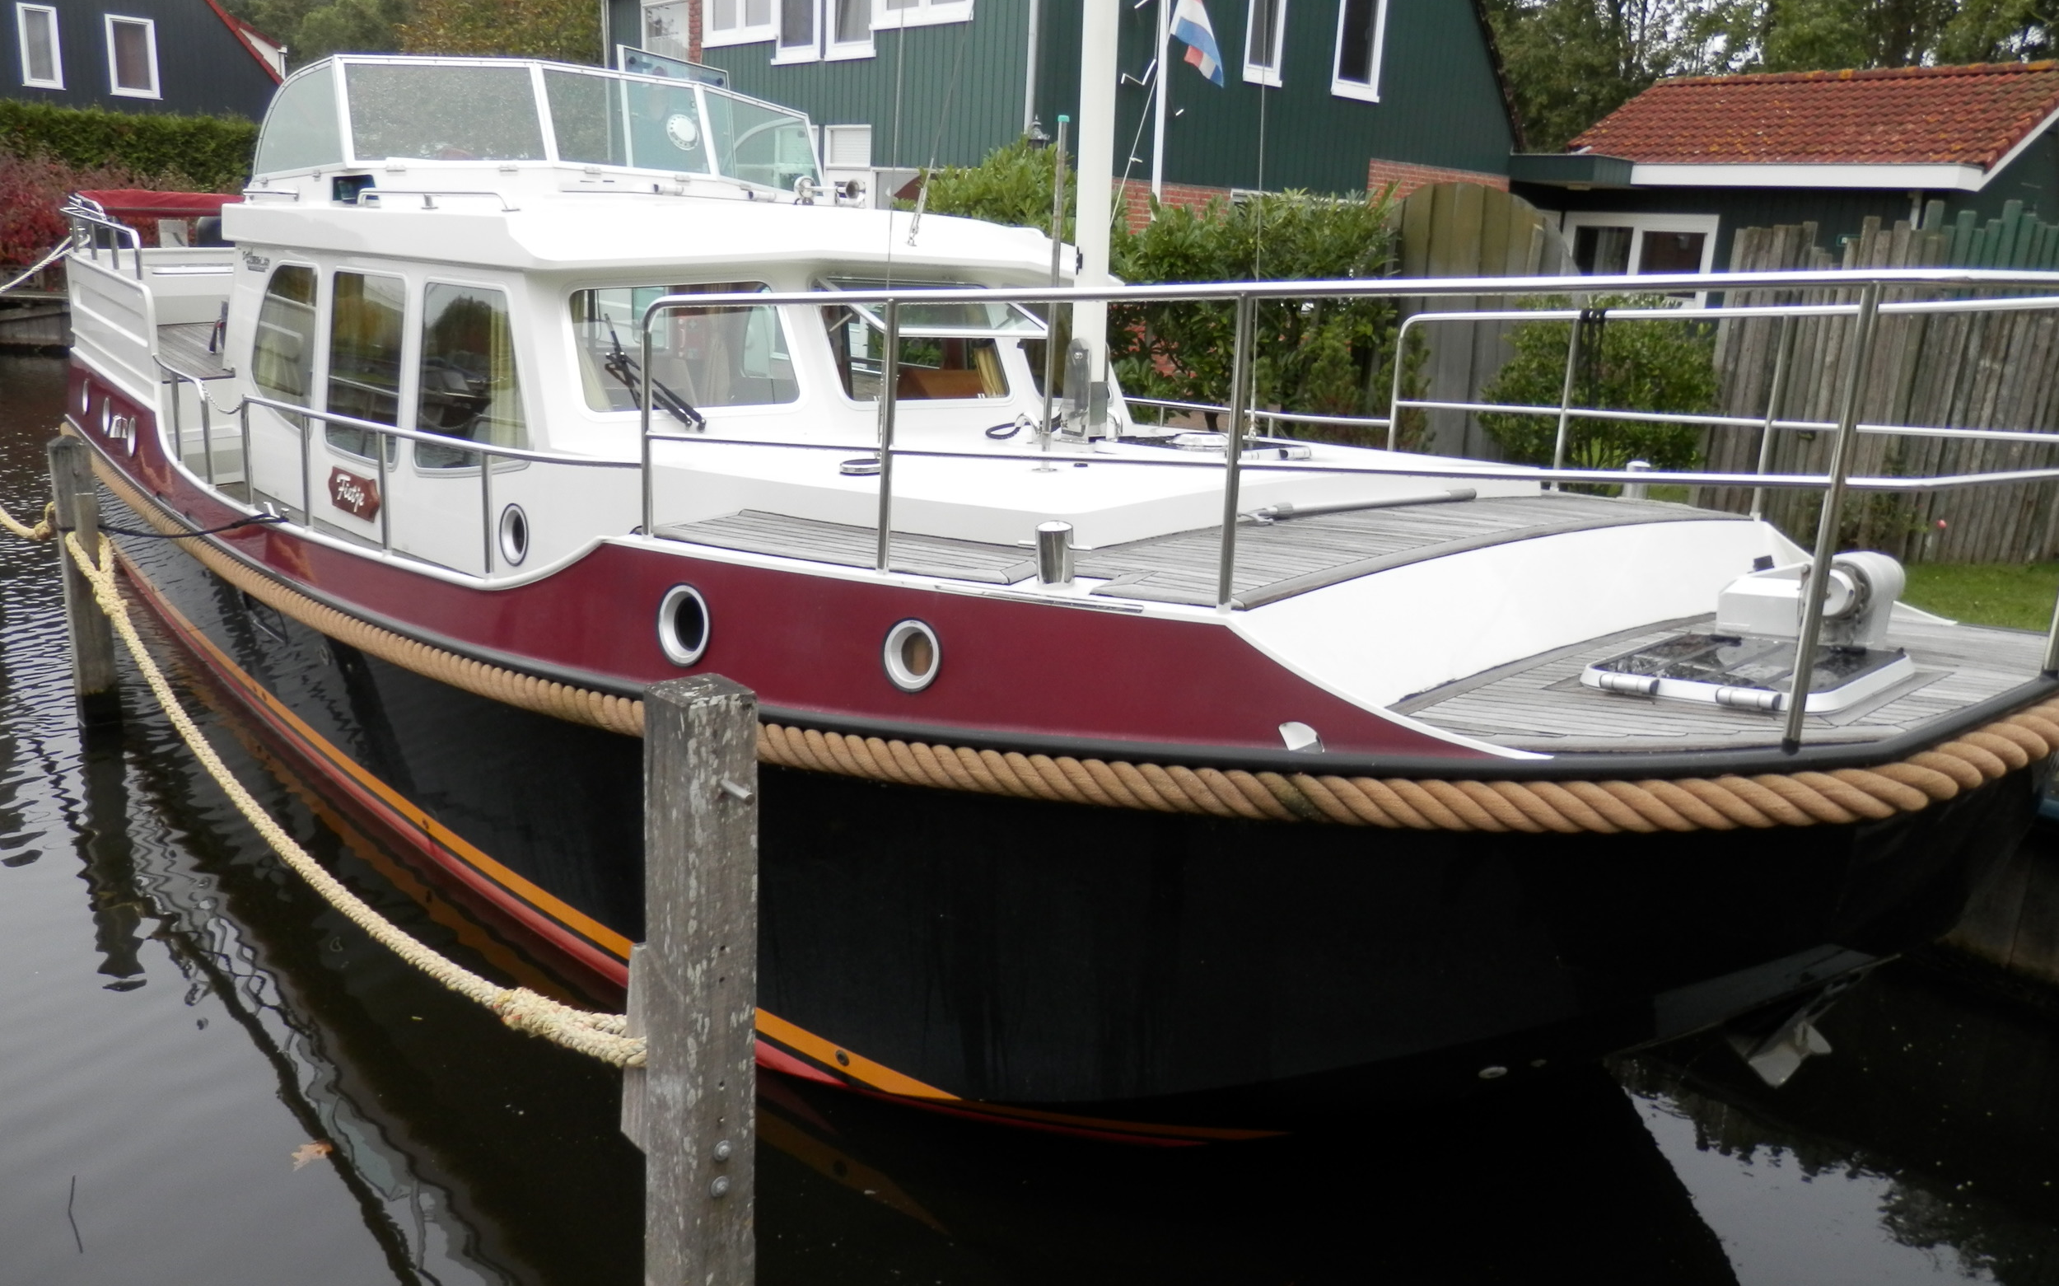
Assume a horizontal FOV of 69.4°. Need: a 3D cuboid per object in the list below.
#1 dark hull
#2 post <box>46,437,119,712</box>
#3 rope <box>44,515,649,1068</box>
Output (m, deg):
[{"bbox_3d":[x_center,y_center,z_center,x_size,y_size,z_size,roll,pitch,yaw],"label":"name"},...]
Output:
[{"bbox_3d":[-1.538,-0.269,7.279,3.895,1.087,10.557,-10,18,-43],"label":"dark hull"},{"bbox_3d":[-3.990,-0.238,6.306,0.150,1.230,0.150,12,16,32],"label":"post"},{"bbox_3d":[-2.371,0.280,4.514,0.140,0.600,5.200,-9,18,-40],"label":"rope"}]

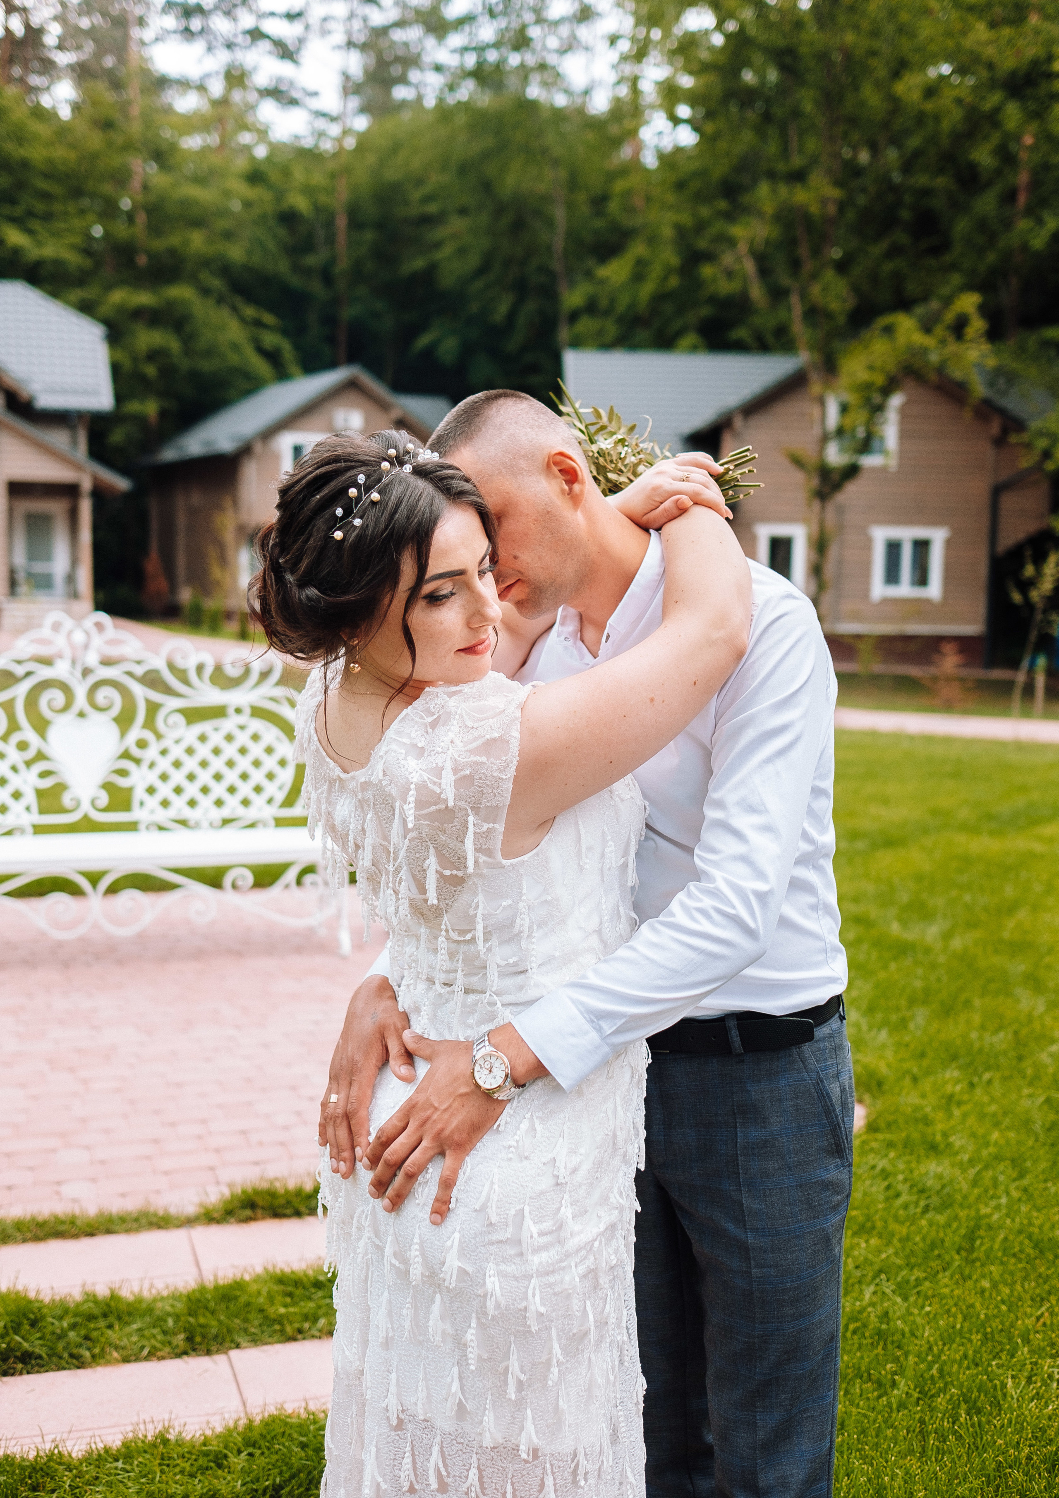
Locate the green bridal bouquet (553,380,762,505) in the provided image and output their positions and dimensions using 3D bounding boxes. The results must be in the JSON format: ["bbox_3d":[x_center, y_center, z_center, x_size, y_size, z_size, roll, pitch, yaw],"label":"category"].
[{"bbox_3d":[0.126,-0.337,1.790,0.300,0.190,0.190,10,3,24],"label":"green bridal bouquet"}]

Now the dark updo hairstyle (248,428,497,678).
[{"bbox_3d":[-0.161,-0.204,1.580,0.265,0.245,0.215,4,20,42],"label":"dark updo hairstyle"}]

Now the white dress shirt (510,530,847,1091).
[{"bbox_3d":[0.100,0.055,1.700,0.500,0.600,0.360,4,8,33],"label":"white dress shirt"}]

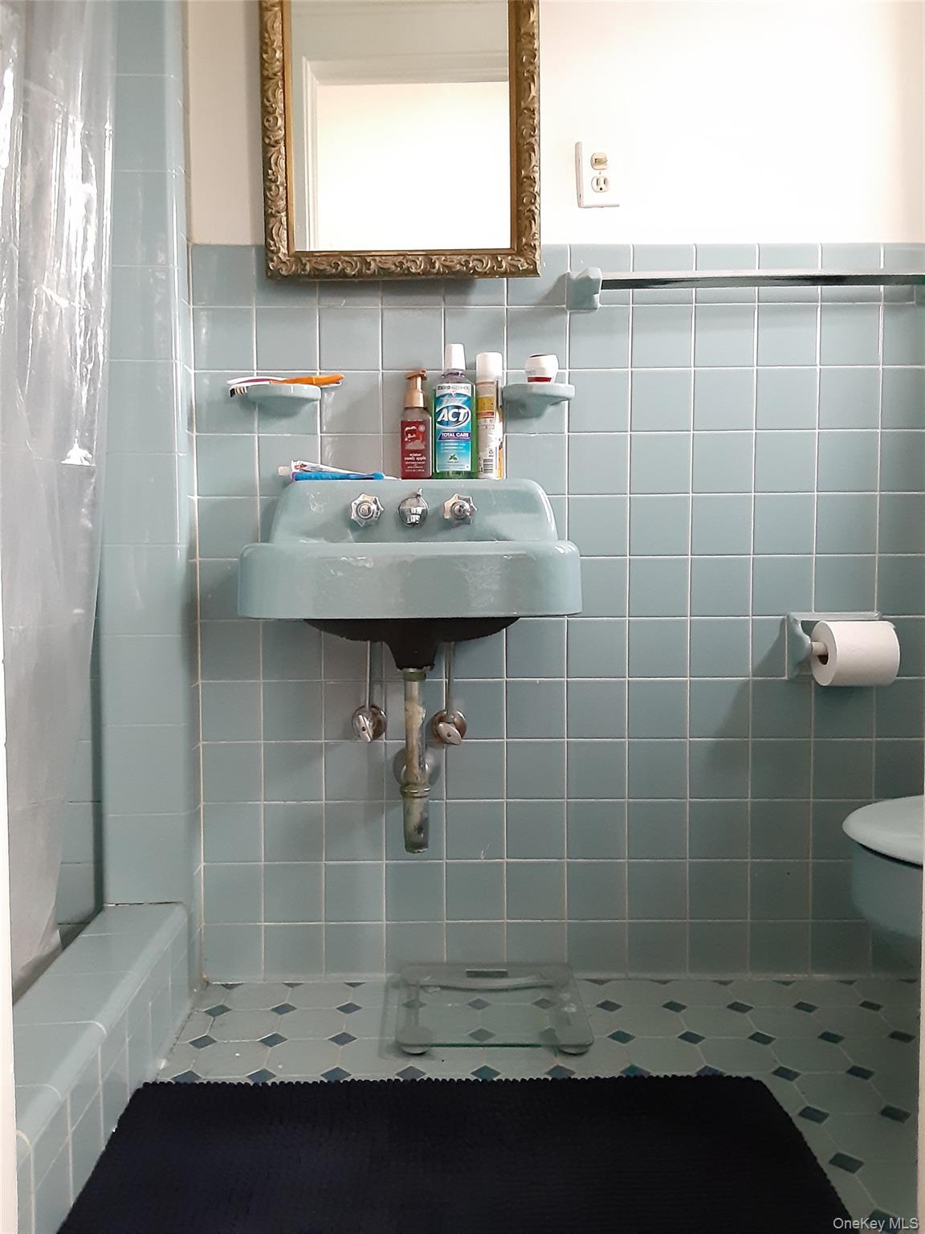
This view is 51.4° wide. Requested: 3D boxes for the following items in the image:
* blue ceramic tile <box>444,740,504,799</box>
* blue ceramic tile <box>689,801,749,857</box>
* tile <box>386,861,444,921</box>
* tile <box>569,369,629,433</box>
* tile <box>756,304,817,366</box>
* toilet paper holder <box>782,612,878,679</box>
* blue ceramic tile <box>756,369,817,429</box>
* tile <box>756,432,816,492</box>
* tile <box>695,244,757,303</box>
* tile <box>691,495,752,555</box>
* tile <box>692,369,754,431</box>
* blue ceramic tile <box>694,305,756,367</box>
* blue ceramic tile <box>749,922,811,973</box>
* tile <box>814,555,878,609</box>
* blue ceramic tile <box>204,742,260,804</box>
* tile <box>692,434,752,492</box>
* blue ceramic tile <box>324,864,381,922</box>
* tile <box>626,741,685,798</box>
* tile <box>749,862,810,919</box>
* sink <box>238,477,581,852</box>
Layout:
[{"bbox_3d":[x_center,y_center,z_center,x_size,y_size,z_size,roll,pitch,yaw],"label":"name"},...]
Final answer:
[{"bbox_3d":[0.023,0.278,1.745,0.108,0.108,0.009,0,3,0],"label":"blue ceramic tile"},{"bbox_3d":[0.462,0.384,1.744,0.108,0.108,0.010,0,3,0],"label":"blue ceramic tile"},{"bbox_3d":[-0.086,0.500,1.748,0.108,0.108,0.010,0,3,0],"label":"tile"},{"bbox_3d":[0.242,-0.381,1.704,0.108,0.108,0.010,0,3,0],"label":"tile"},{"bbox_3d":[0.568,-0.494,1.685,0.108,0.108,0.009,0,3,0],"label":"tile"},{"bbox_3d":[0.664,0.056,1.677,0.166,0.121,0.085,0,3,0],"label":"toilet paper holder"},{"bbox_3d":[0.569,-0.383,1.689,0.108,0.108,0.009,0,3,1],"label":"blue ceramic tile"},{"bbox_3d":[0.571,-0.276,1.708,0.108,0.108,0.010,0,3,0],"label":"tile"},{"bbox_3d":[0.463,-0.602,1.690,0.108,0.107,0.009,0,3,0],"label":"tile"},{"bbox_3d":[0.458,-0.163,1.704,0.108,0.108,0.009,0,3,0],"label":"tile"},{"bbox_3d":[0.457,-0.381,1.692,0.107,0.107,0.010,0,3,0],"label":"tile"},{"bbox_3d":[0.456,-0.490,1.686,0.107,0.107,0.010,0,3,0],"label":"blue ceramic tile"},{"bbox_3d":[0.579,0.604,1.752,0.108,0.098,0.010,0,3,0],"label":"blue ceramic tile"},{"bbox_3d":[0.680,-0.055,1.708,0.108,0.108,0.009,0,3,1],"label":"tile"},{"bbox_3d":[-0.416,0.279,1.735,0.107,0.107,0.010,0,3,0],"label":"blue ceramic tile"},{"bbox_3d":[0.460,-0.273,1.709,0.108,0.108,0.010,0,3,0],"label":"tile"},{"bbox_3d":[-0.199,0.500,1.752,0.108,0.108,0.010,0,3,0],"label":"blue ceramic tile"},{"bbox_3d":[0.353,0.277,1.743,0.108,0.108,0.009,0,3,0],"label":"tile"},{"bbox_3d":[0.571,0.493,1.742,0.107,0.107,0.010,0,3,0],"label":"tile"},{"bbox_3d":[-0.072,0.071,1.502,0.487,0.586,0.435,0,3,1],"label":"sink"}]

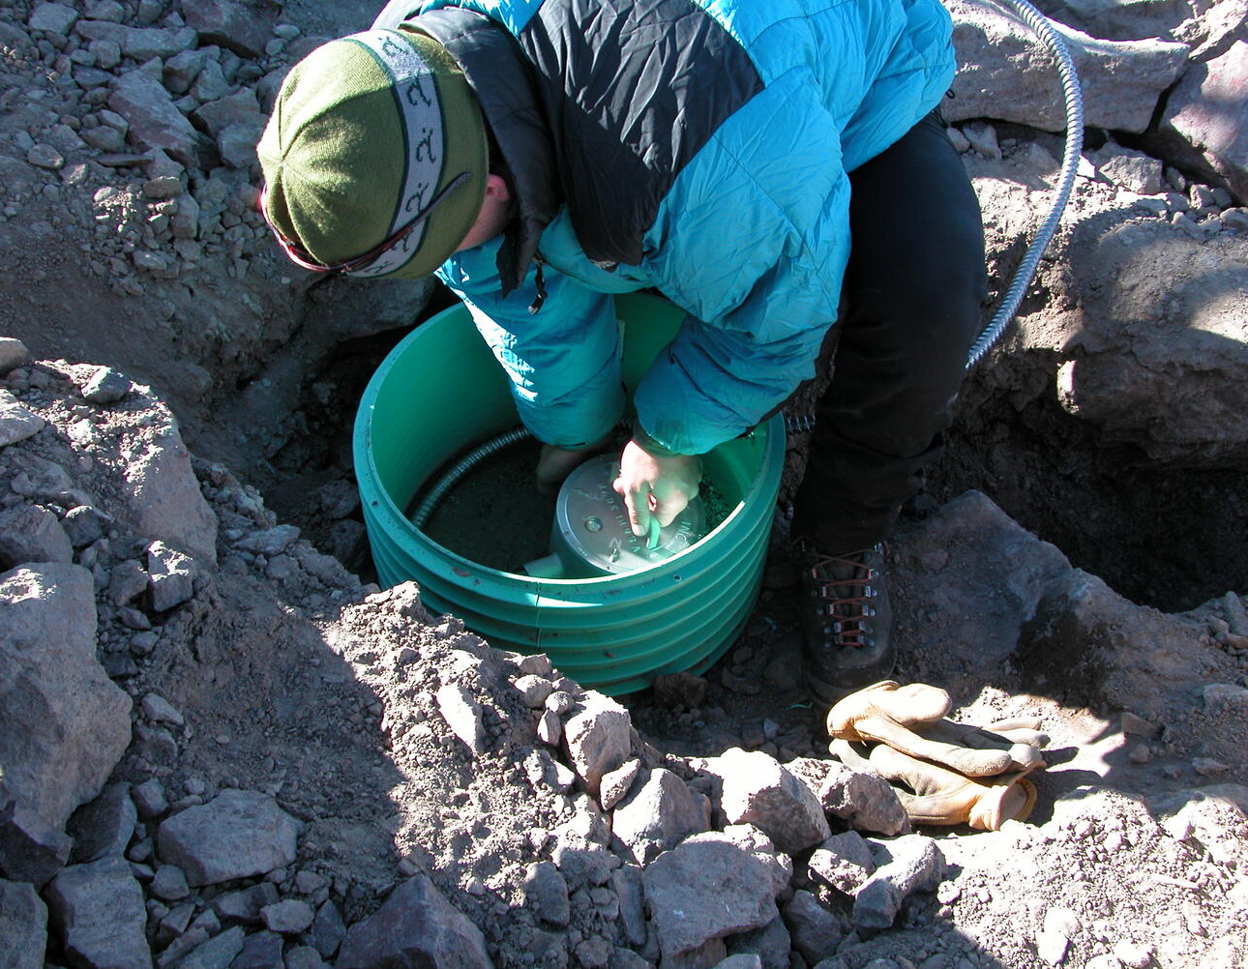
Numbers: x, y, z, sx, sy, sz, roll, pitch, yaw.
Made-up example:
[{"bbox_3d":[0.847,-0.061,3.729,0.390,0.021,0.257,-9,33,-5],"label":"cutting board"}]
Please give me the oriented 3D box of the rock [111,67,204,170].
[{"bbox_3d":[-0.675,-0.528,1.880,0.085,0.090,0.140,-33,59,-24],"label":"rock"}]

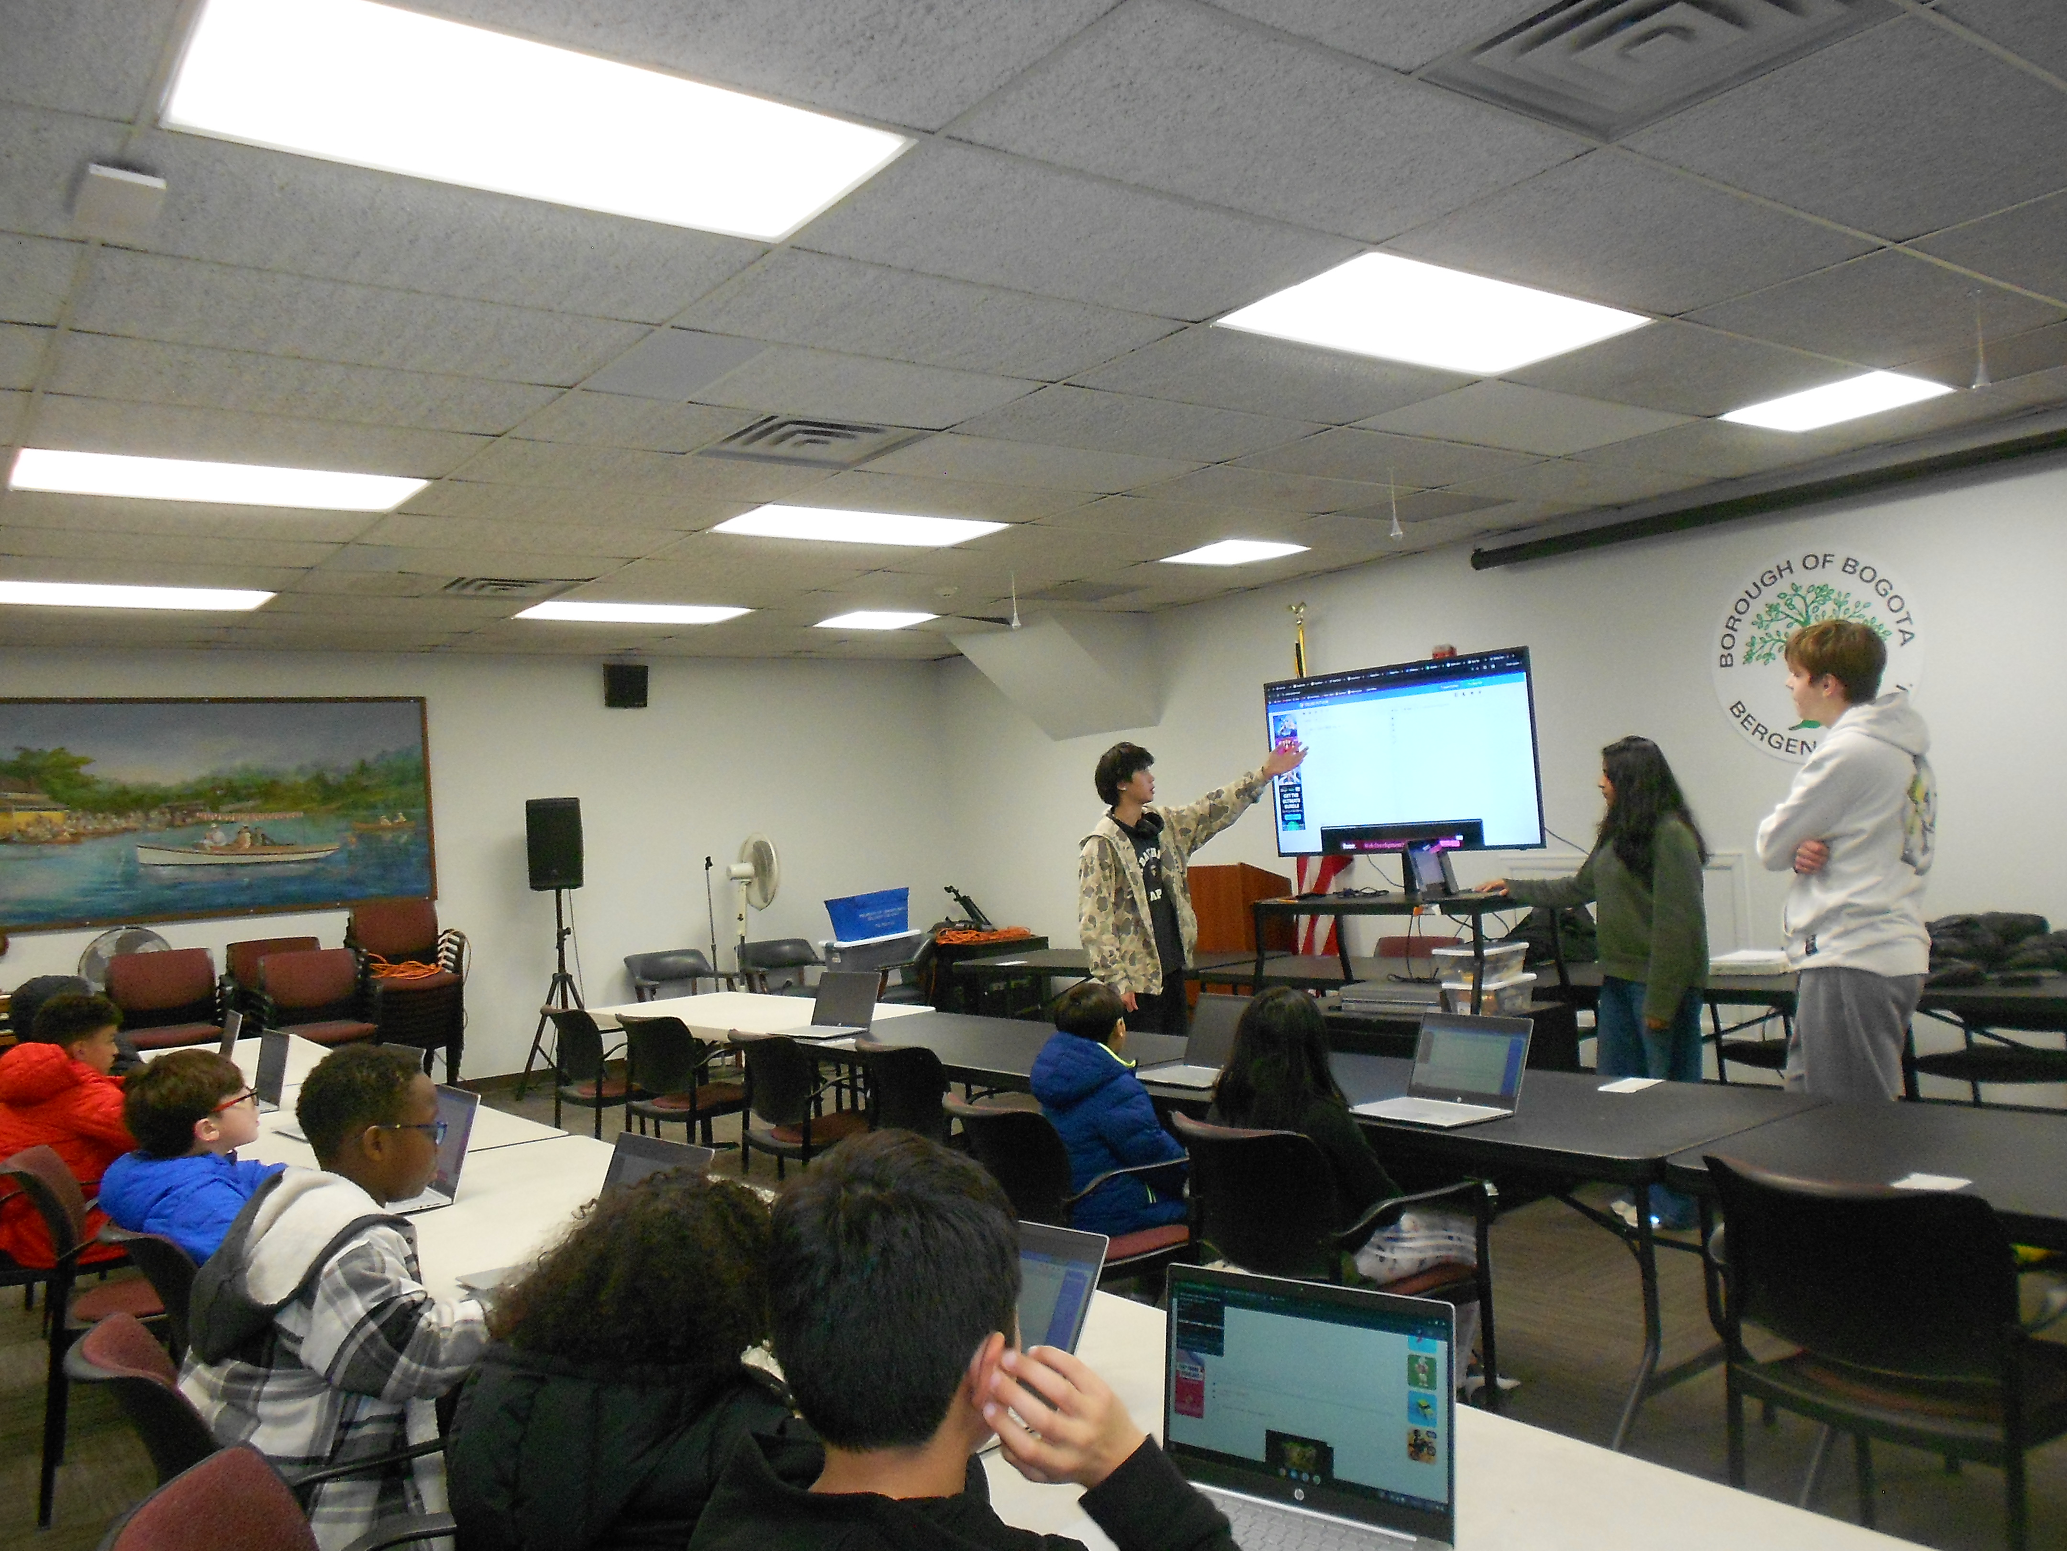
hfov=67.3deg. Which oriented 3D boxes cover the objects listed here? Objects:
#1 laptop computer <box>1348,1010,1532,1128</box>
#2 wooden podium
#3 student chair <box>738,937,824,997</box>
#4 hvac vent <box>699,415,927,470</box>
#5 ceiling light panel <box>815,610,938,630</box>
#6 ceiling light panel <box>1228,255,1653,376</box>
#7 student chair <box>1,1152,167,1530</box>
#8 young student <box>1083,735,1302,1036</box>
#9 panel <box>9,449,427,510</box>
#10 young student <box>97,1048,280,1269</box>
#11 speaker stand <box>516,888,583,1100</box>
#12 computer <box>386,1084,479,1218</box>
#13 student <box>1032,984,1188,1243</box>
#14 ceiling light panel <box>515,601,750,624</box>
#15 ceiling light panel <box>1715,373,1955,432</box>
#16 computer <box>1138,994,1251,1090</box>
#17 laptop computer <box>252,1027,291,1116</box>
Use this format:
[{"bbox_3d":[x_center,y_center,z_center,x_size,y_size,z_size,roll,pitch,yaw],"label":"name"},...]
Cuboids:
[{"bbox_3d":[1.072,0.781,4.100,0.310,0.230,0.335,-3,-2,-37],"label":"laptop computer"},{"bbox_3d":[1.105,1.101,8.927,0.600,1.200,0.460,-5,-2,43],"label":"wooden podium"},{"bbox_3d":[-1.613,1.516,10.507,0.600,0.760,0.580,-3,-2,-37],"label":"student chair"},{"bbox_3d":[-0.721,-1.095,5.110,0.600,0.050,0.600,-3,-2,-37],"label":"hvac vent"},{"bbox_3d":[-0.963,-0.967,9.497,0.600,0.050,0.600,-3,-2,-37],"label":"ceiling light panel"},{"bbox_3d":[1.102,-1.234,4.194,1.190,0.050,0.590,-3,-2,-37],"label":"ceiling light panel"},{"bbox_3d":[-2.324,1.387,4.018,0.580,0.830,0.560,-3,-2,-29],"label":"student chair"},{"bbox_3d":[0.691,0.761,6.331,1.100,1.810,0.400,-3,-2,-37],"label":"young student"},{"bbox_3d":[-2.677,-0.971,5.155,1.190,0.050,0.590,-3,-2,-37],"label":"panel"},{"bbox_3d":[-1.765,1.203,3.498,0.580,1.200,0.460,-2,-2,-45],"label":"young student"},{"bbox_3d":[-2.963,1.380,9.764,0.650,1.280,0.600,-3,-2,-37],"label":"speaker stand"},{"bbox_3d":[-1.444,0.850,3.543,0.290,0.230,0.325,-3,-2,-37],"label":"computer"},{"bbox_3d":[0.260,1.077,4.082,0.600,1.080,0.420,-2,-2,-41],"label":"student"},{"bbox_3d":[-2.172,-0.902,8.584,1.190,0.050,0.590,-3,-2,-37],"label":"ceiling light panel"},{"bbox_3d":[2.814,-1.308,5.458,0.600,0.050,0.600,-3,-2,-37],"label":"ceiling light panel"},{"bbox_3d":[0.503,0.752,4.477,0.300,0.226,0.325,-3,-2,-37],"label":"computer"},{"bbox_3d":[-2.627,0.989,5.119,0.265,0.243,0.323,-2,-2,-40],"label":"laptop computer"}]

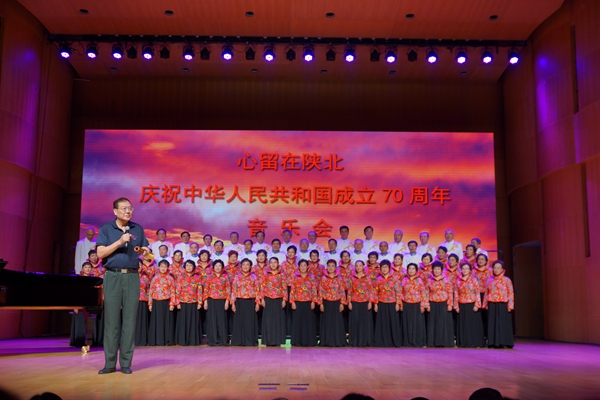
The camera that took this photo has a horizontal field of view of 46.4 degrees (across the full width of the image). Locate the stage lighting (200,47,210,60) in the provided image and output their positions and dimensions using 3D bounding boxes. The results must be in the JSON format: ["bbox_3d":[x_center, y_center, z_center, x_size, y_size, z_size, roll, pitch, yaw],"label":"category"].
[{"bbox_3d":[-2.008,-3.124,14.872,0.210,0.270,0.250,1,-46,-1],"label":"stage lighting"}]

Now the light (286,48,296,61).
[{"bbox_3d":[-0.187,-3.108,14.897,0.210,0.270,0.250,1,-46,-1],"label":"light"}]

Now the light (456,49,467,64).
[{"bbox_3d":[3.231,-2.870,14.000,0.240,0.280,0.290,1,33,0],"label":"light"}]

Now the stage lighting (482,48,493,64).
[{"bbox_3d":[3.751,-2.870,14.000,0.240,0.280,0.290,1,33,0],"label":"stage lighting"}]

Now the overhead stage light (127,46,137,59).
[{"bbox_3d":[-3.370,-2.950,14.000,0.220,0.260,0.270,1,33,0],"label":"overhead stage light"}]

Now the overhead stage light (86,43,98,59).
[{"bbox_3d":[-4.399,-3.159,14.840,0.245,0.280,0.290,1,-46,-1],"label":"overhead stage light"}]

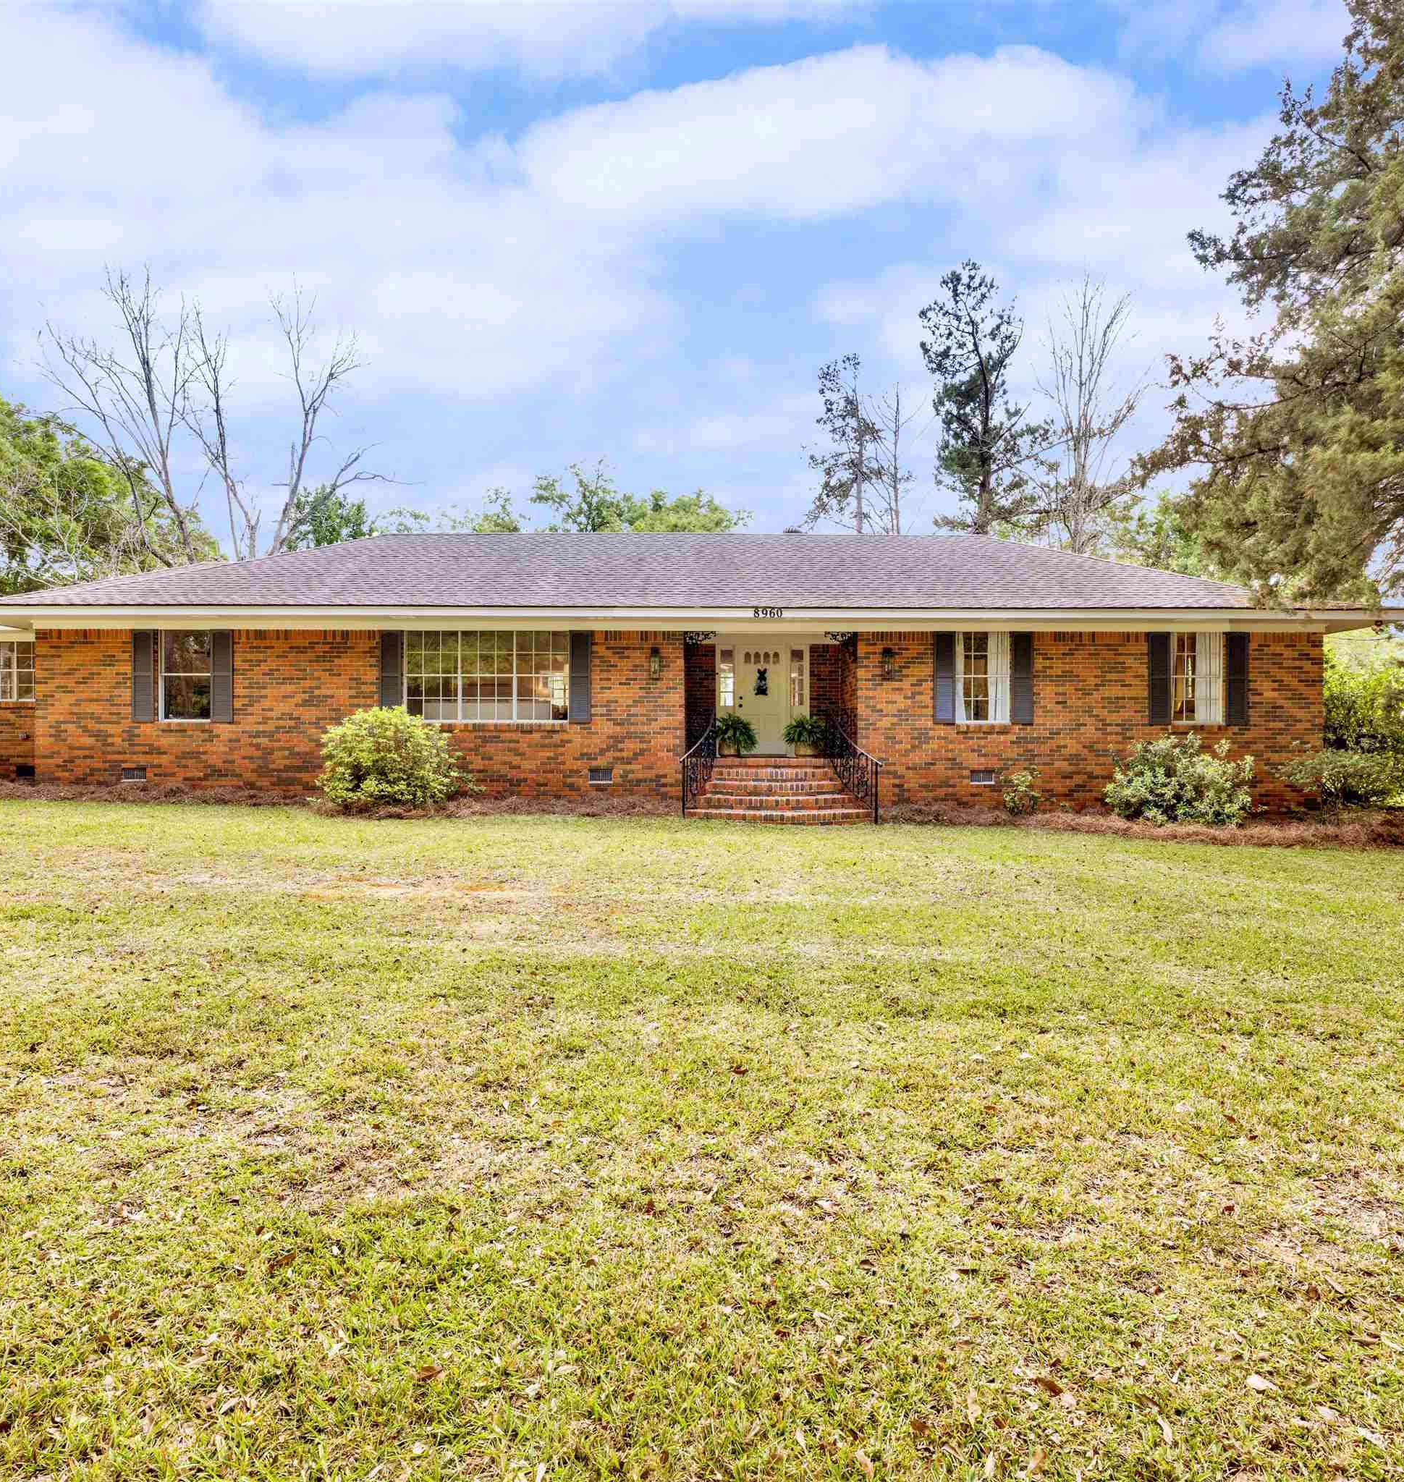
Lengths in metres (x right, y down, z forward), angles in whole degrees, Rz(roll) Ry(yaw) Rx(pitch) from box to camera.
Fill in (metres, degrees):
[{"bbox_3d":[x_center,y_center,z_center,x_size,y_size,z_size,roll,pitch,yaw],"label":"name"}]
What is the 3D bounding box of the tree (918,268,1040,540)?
[{"bbox_3d":[11.290,-9.060,35.000,5.000,20.720,5.000,0,0,0],"label":"tree"}]

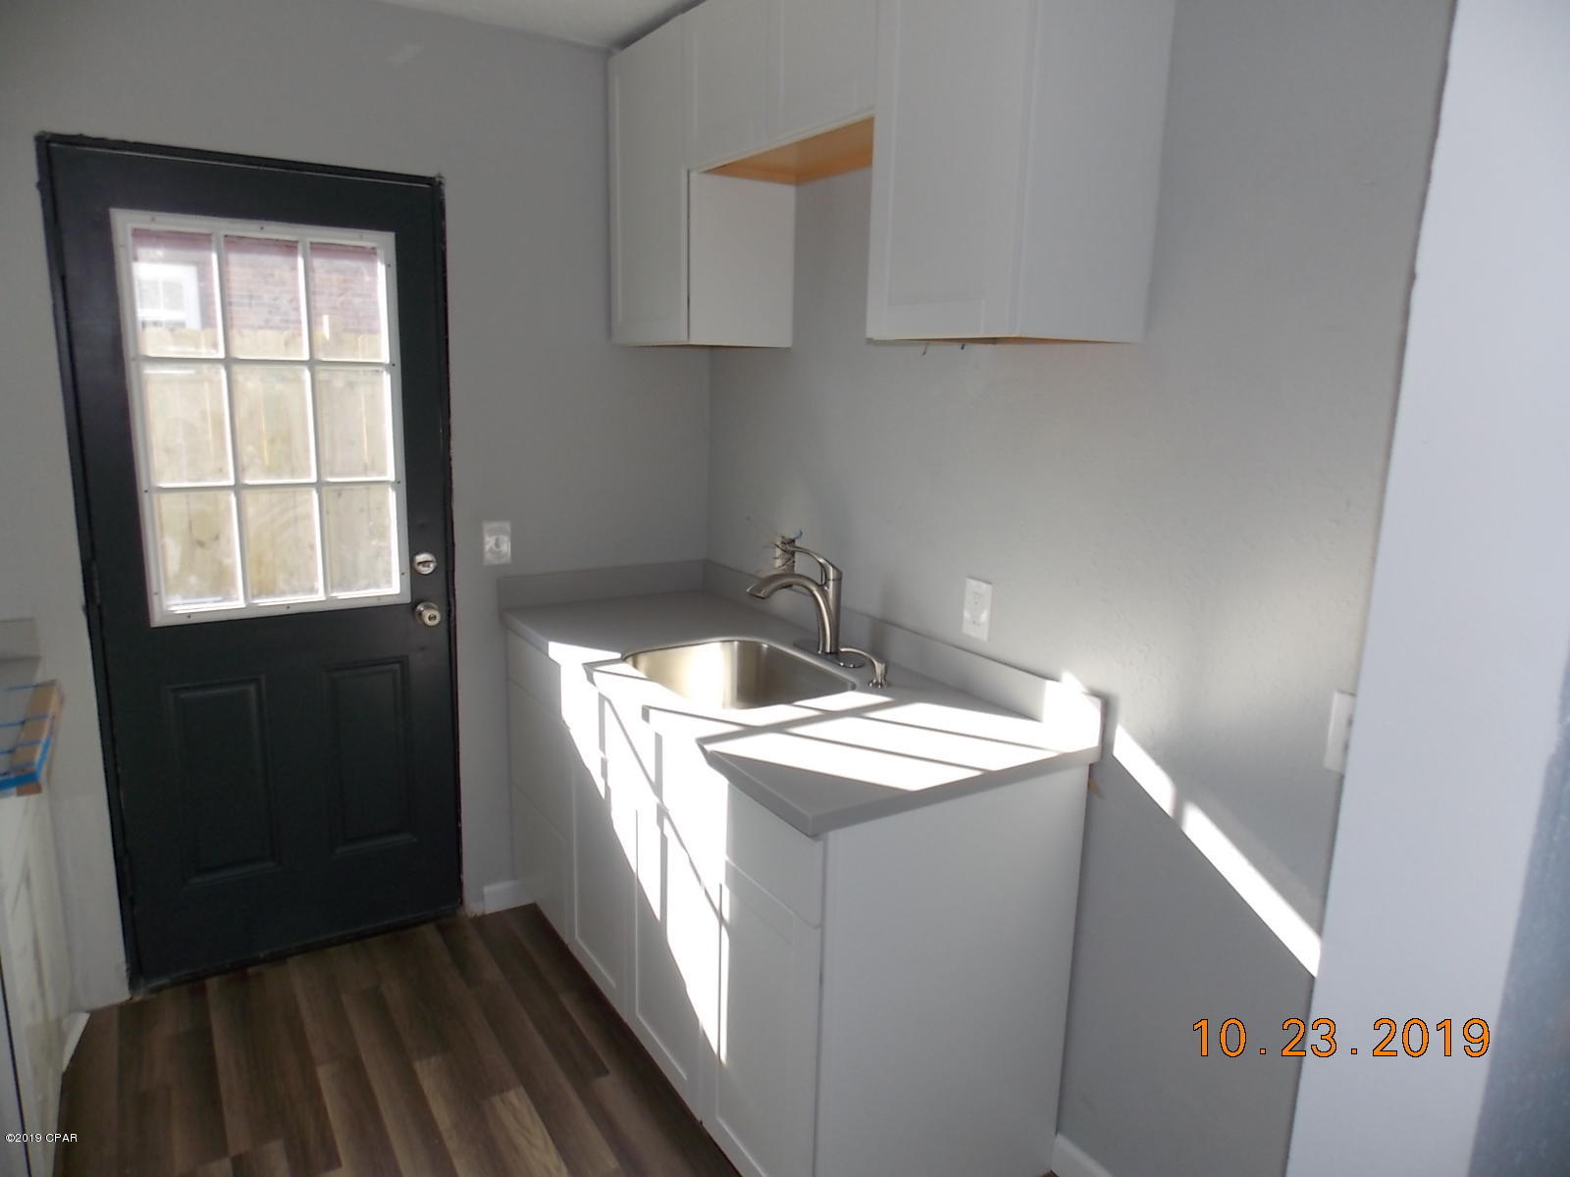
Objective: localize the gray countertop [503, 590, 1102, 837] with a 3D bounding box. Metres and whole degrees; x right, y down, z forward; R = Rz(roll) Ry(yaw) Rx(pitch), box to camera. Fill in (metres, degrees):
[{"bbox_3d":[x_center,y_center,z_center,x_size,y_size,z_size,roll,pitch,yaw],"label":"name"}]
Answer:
[{"bbox_3d":[-0.106,0.194,2.435,0.646,0.037,1.585,-6,14,-31],"label":"gray countertop"}]

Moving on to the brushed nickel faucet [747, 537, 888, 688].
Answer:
[{"bbox_3d":[0.083,0.049,2.385,0.263,0.276,0.395,-6,14,-31],"label":"brushed nickel faucet"}]

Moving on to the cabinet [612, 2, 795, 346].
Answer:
[{"bbox_3d":[-0.228,-1.028,2.759,0.312,0.753,0.470,-6,14,-31],"label":"cabinet"}]

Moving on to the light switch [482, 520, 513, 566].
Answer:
[{"bbox_3d":[-0.793,-0.124,2.879,0.073,0.116,0.007,-6,14,-31],"label":"light switch"}]

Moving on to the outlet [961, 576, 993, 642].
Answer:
[{"bbox_3d":[0.405,0.045,2.192,0.007,0.117,0.074,-6,14,-31],"label":"outlet"}]

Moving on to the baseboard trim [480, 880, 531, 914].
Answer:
[{"bbox_3d":[-0.813,0.911,3.092,0.162,0.084,0.014,-6,14,-31],"label":"baseboard trim"}]

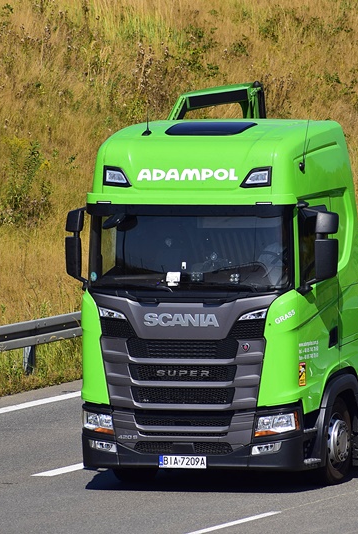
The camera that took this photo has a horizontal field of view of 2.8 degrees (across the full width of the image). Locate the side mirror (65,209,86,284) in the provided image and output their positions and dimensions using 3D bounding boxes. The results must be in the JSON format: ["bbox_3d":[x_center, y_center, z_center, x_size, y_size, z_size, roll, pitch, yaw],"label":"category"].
[{"bbox_3d":[-1.077,-0.218,75.965,0.270,0.780,0.220,0,4,22],"label":"side mirror"}]

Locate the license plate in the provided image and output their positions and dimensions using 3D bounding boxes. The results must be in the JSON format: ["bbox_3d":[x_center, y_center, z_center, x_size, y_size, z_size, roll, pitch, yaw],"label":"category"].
[{"bbox_3d":[0.040,1.993,75.048,0.520,0.114,0.020,0,4,22],"label":"license plate"}]

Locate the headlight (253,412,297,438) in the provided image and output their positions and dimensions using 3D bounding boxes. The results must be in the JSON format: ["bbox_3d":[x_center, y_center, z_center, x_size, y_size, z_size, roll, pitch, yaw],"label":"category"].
[{"bbox_3d":[1.004,1.612,74.875,0.420,0.240,0.220,0,3,12],"label":"headlight"}]

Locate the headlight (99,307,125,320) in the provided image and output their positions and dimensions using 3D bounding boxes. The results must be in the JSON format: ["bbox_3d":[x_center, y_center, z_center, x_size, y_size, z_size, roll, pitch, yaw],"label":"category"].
[{"bbox_3d":[-0.683,0.472,75.367,0.310,0.150,0.100,1,4,25],"label":"headlight"}]

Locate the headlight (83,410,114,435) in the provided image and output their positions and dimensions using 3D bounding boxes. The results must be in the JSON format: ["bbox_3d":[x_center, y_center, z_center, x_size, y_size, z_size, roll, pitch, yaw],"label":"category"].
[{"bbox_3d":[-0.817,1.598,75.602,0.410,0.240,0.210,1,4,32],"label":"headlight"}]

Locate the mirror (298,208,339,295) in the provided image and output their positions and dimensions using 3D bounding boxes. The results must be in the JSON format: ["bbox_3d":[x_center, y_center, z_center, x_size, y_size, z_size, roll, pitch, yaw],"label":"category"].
[{"bbox_3d":[1.438,-0.166,74.930,0.320,0.860,0.260,0,4,22],"label":"mirror"}]

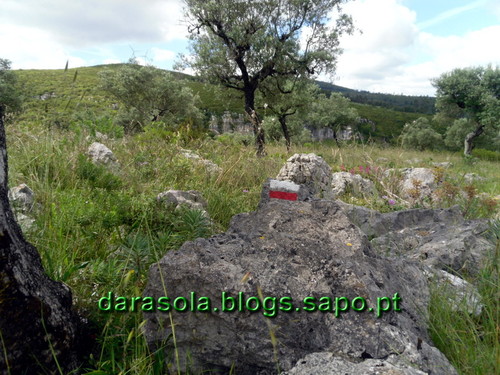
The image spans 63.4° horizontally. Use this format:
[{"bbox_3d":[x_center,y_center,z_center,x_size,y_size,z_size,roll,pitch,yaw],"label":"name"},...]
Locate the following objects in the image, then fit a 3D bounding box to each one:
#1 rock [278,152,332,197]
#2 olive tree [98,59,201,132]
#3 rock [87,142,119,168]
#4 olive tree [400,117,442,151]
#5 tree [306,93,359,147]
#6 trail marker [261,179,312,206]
[{"bbox_3d":[0.606,-0.122,4.500,0.610,0.520,0.520,0,8,0],"label":"rock"},{"bbox_3d":[-4.349,-3.895,17.500,4.300,3.200,4.000,0,8,0],"label":"olive tree"},{"bbox_3d":[-3.283,-0.701,9.000,0.700,0.570,0.600,0,8,0],"label":"rock"},{"bbox_3d":[8.906,-2.804,21.000,2.150,1.750,2.000,0,8,0],"label":"olive tree"},{"bbox_3d":[4.488,-3.645,22.000,2.800,3.000,2.700,0,8,0],"label":"tree"},{"bbox_3d":[0.202,0.028,2.300,0.280,0.150,0.120,1,8,5],"label":"trail marker"}]

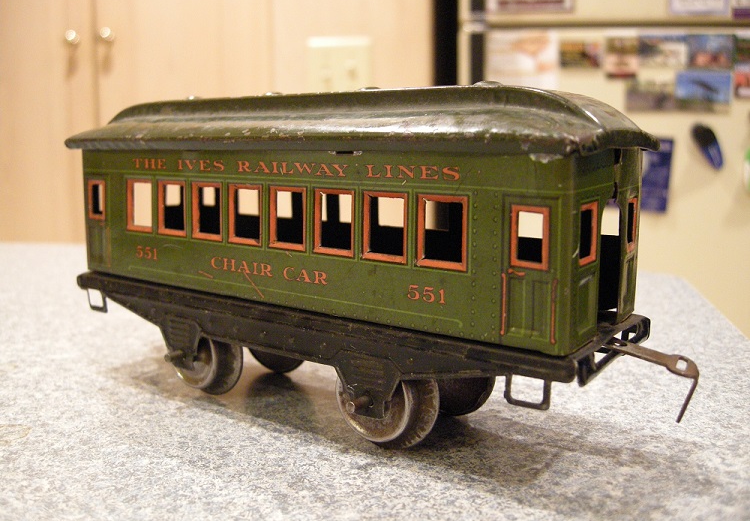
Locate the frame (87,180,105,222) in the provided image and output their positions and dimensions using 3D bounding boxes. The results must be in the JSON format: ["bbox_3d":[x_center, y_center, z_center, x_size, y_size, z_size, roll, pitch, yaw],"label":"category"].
[{"bbox_3d":[-0.087,-0.019,0.237,0.008,0.012,0.001,7,11,36],"label":"frame"}]

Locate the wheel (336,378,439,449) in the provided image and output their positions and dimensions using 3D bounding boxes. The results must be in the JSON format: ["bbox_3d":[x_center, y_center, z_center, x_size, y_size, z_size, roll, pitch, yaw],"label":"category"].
[{"bbox_3d":[0.001,0.032,0.185,0.030,0.030,0.006,7,11,36],"label":"wheel"}]

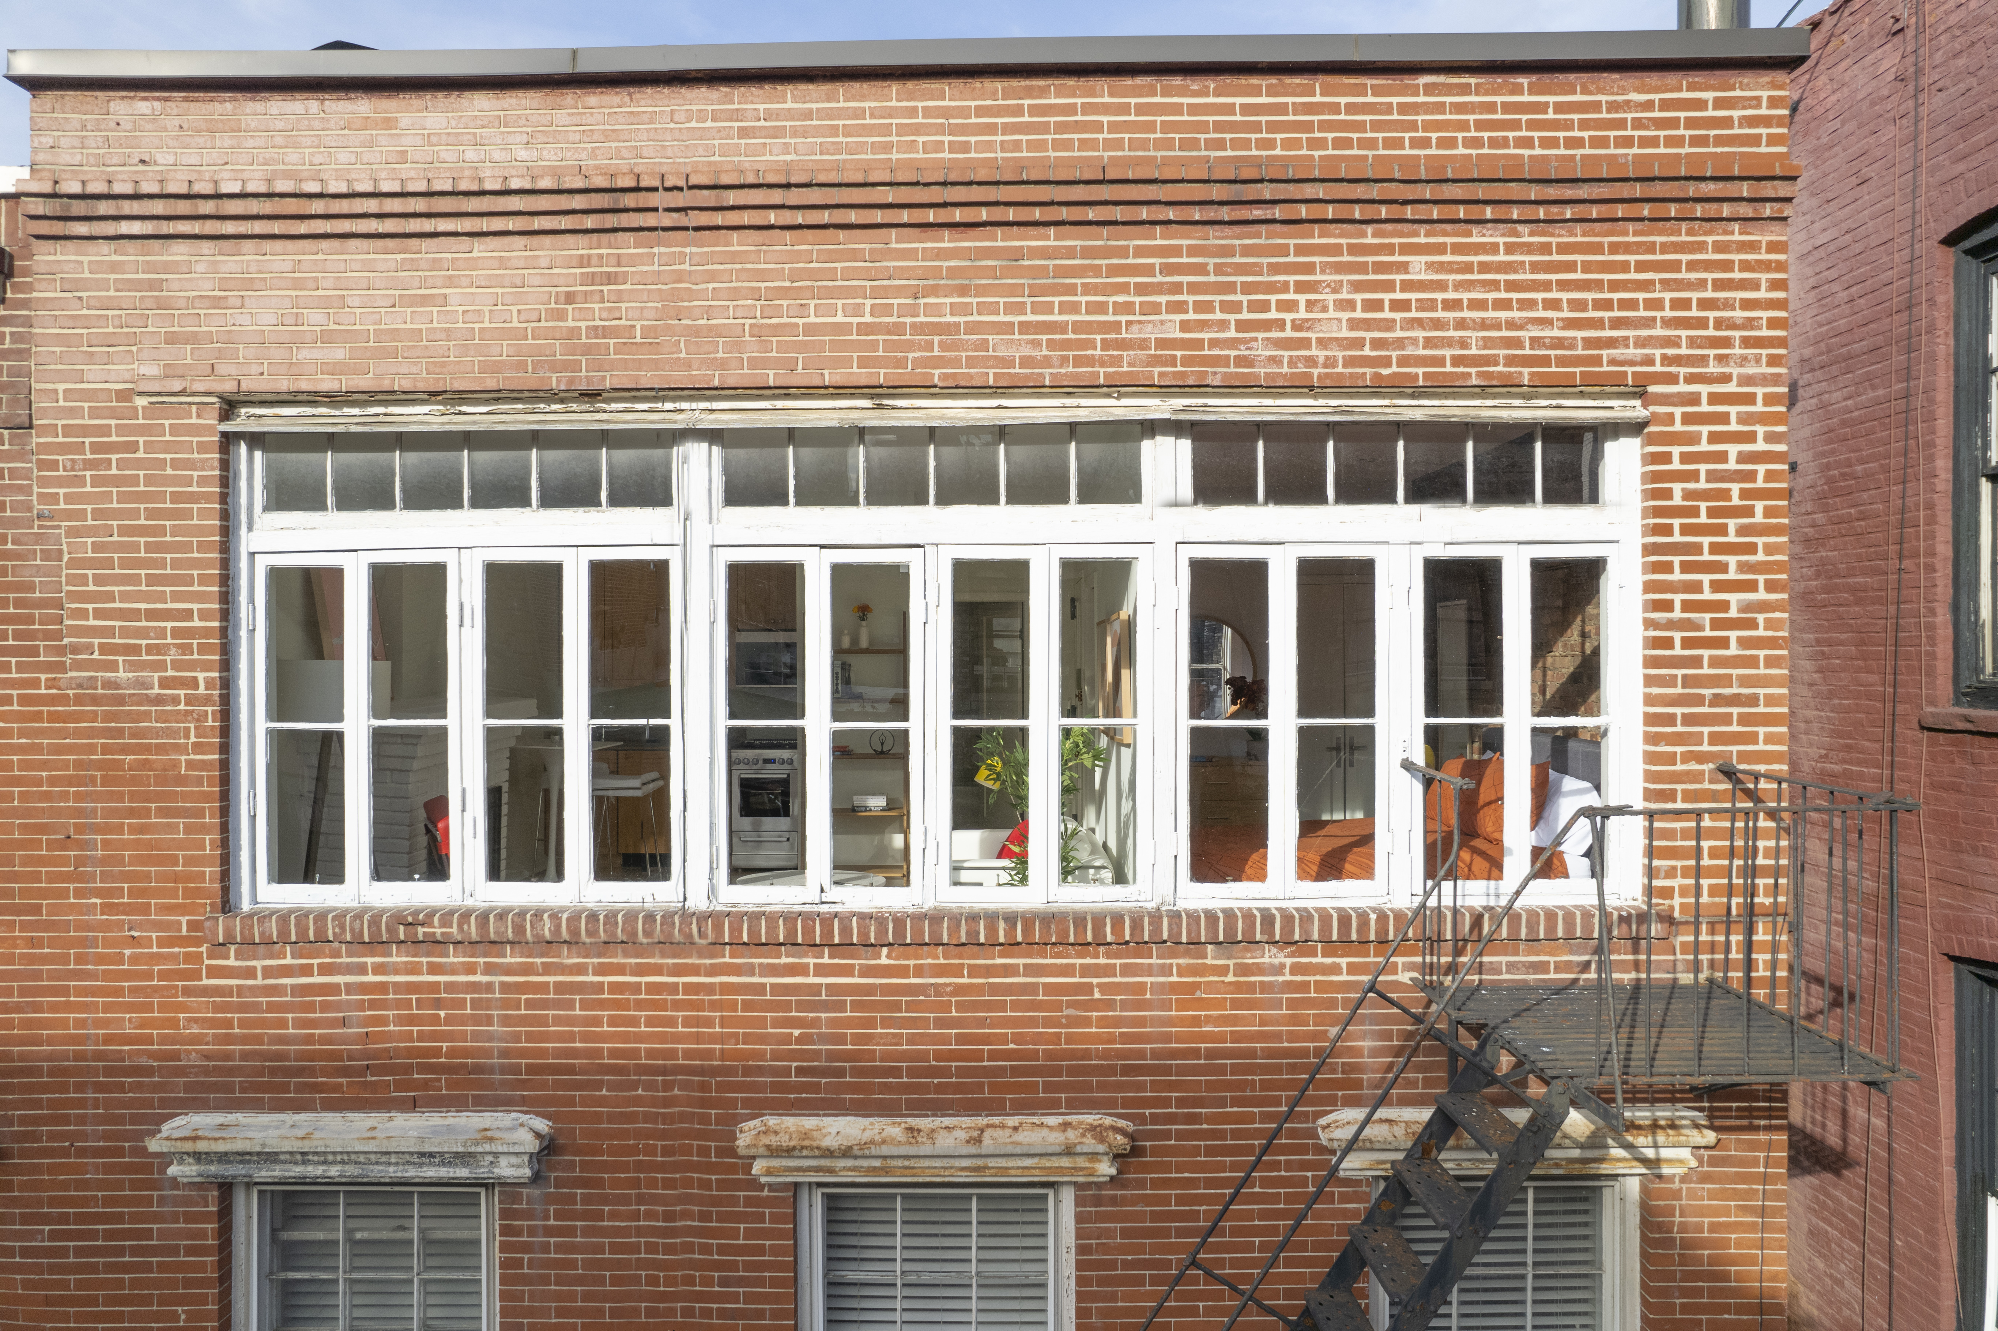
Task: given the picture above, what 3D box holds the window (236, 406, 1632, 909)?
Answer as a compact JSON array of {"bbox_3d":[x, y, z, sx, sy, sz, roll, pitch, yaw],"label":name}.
[{"bbox_3d":[-0.280,-0.021,5.019,5.802,2.053,0.170,0,0,1],"label":"window"}]

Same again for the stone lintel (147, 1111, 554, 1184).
[{"bbox_3d":[-2.585,1.960,4.915,1.597,0.259,0.150,0,0,1],"label":"stone lintel"}]

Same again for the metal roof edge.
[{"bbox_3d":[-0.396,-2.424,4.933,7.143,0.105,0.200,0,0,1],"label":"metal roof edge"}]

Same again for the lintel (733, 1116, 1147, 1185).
[{"bbox_3d":[-0.254,1.951,4.883,1.566,0.247,0.150,0,0,1],"label":"lintel"}]

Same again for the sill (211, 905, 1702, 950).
[{"bbox_3d":[-0.269,1.057,4.981,5.875,0.114,0.170,0,0,1],"label":"sill"}]

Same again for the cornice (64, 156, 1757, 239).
[{"bbox_3d":[-0.393,-1.869,4.921,7.131,0.209,0.100,0,0,1],"label":"cornice"}]

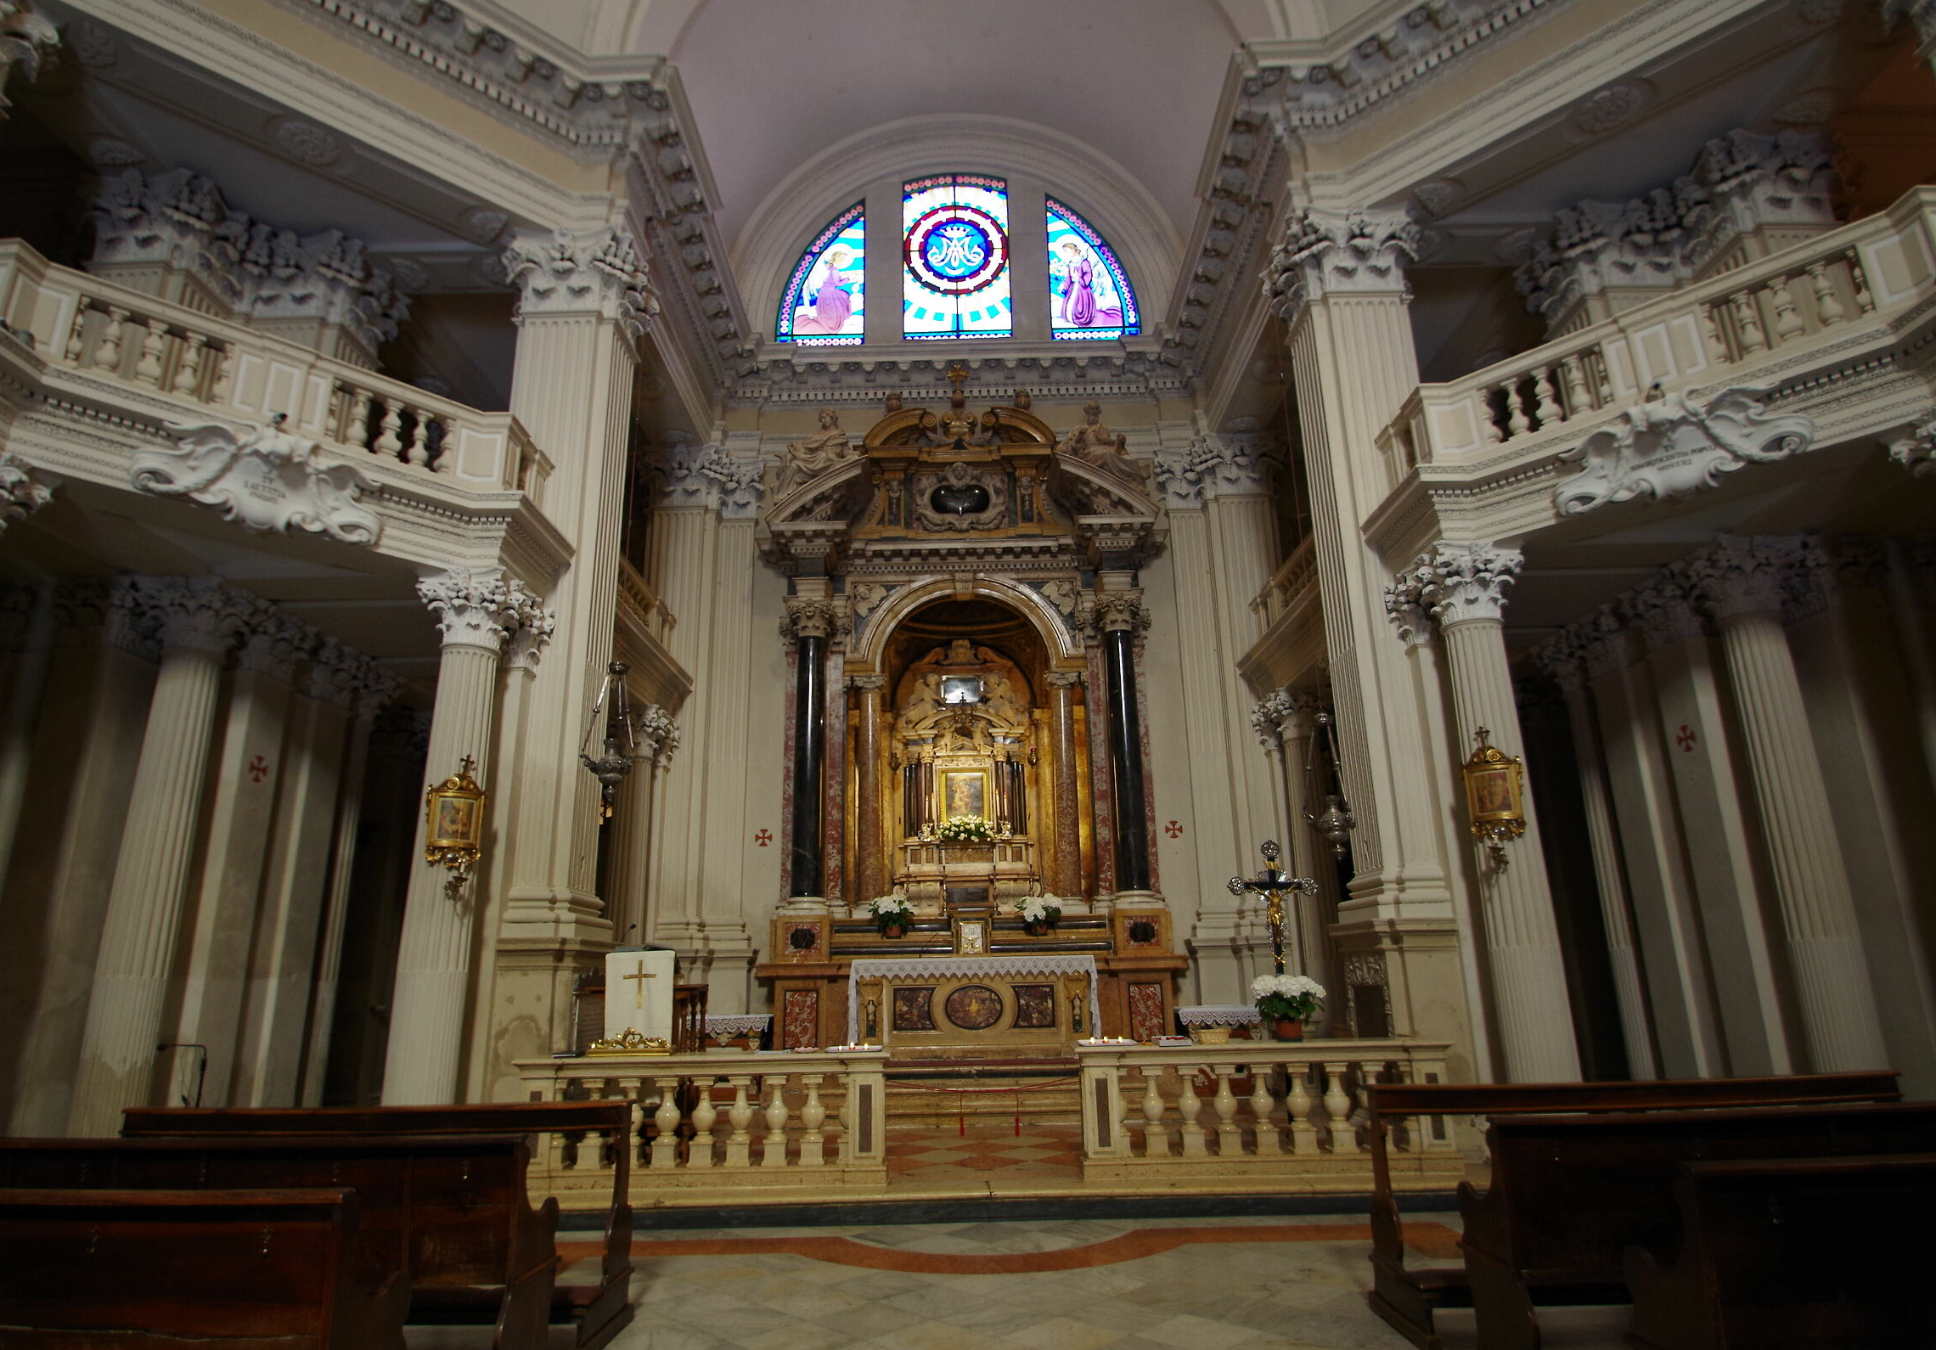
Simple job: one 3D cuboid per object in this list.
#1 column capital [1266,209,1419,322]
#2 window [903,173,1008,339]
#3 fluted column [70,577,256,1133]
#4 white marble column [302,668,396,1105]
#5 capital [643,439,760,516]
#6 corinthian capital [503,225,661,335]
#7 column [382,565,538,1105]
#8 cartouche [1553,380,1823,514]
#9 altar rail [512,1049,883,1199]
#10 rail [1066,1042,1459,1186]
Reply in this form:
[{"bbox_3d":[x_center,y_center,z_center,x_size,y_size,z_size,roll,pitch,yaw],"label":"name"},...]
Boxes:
[{"bbox_3d":[3.499,-3.682,9.563,1.185,0.790,1.065,-1,-15,0],"label":"column capital"},{"bbox_3d":[-0.168,-6.165,14.939,1.538,2.800,0.189,-1,-15,0],"label":"window"},{"bbox_3d":[-5.708,1.433,7.111,0.552,4.384,0.552,-1,-15,0],"label":"fluted column"},{"bbox_3d":[-5.801,2.047,9.268,0.636,4.426,0.636,-1,-15,0],"label":"white marble column"},{"bbox_3d":[-3.322,-2.442,12.913,1.376,0.800,0.640,-1,-15,0],"label":"capital"},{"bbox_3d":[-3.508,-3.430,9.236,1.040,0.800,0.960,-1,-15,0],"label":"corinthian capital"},{"bbox_3d":[-3.576,1.340,6.972,0.552,4.304,0.552,-1,-15,0],"label":"column"},{"bbox_3d":[4.587,-1.497,6.649,0.275,0.722,1.409,13,-21,-43],"label":"cartouche"},{"bbox_3d":[-1.782,3.001,6.876,2.512,0.800,0.384,-1,-15,0],"label":"altar rail"},{"bbox_3d":[1.964,2.917,6.872,2.512,0.800,0.384,-1,-15,0],"label":"rail"}]

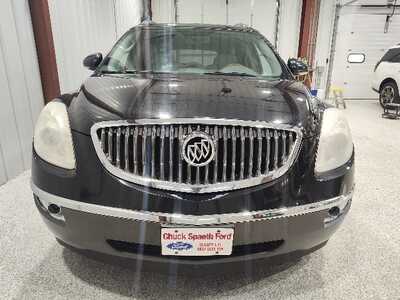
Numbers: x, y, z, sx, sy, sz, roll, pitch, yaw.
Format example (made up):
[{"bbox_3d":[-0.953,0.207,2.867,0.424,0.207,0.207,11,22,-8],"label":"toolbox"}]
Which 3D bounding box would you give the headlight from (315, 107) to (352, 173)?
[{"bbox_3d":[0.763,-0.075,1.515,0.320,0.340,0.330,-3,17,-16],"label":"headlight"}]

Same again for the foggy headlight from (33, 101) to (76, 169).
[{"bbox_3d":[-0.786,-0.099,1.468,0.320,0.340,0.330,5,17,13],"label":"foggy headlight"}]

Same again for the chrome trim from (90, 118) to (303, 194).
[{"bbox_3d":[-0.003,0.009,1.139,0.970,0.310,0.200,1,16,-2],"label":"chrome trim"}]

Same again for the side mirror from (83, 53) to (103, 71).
[{"bbox_3d":[-1.023,-0.846,2.557,0.210,0.160,0.145,1,16,-2],"label":"side mirror"}]

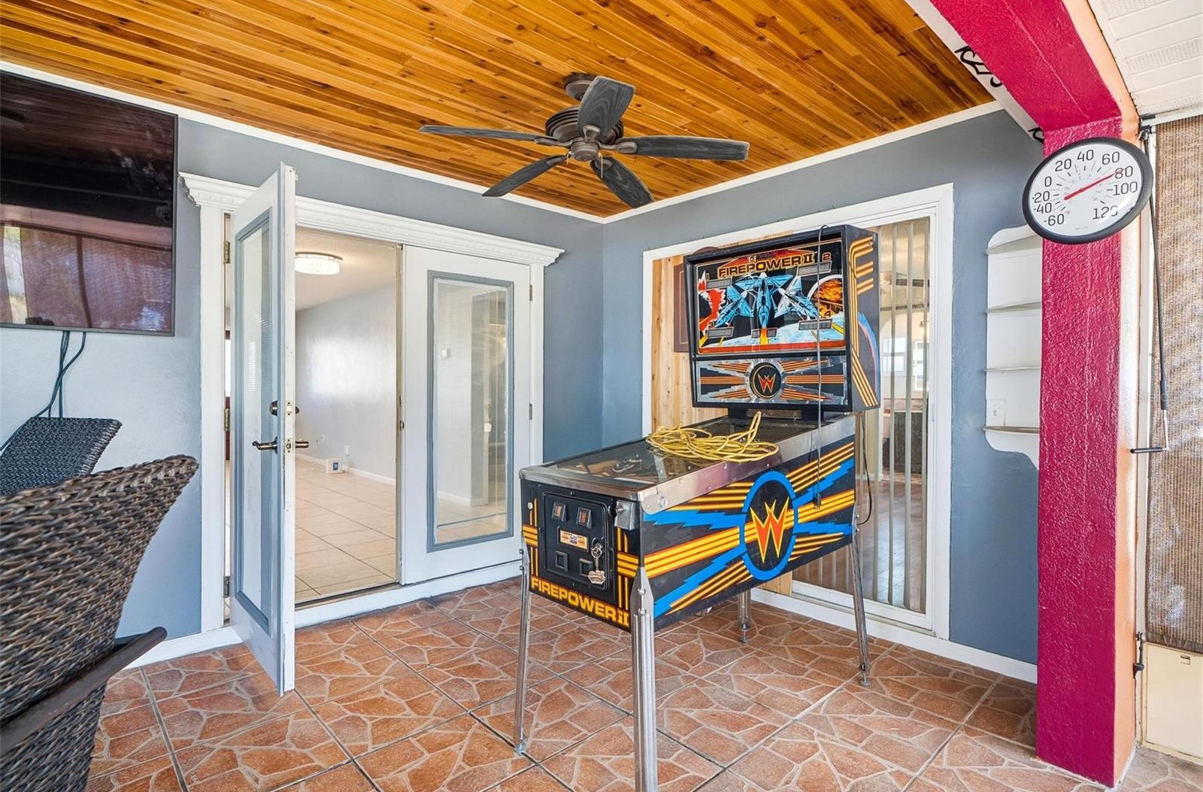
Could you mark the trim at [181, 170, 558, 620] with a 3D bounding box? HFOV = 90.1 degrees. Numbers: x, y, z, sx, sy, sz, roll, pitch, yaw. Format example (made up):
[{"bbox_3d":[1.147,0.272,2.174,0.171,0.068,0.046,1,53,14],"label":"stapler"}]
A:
[{"bbox_3d":[-1.114,0.053,3.505,2.220,2.150,0.110,0,0,-41],"label":"trim"}]

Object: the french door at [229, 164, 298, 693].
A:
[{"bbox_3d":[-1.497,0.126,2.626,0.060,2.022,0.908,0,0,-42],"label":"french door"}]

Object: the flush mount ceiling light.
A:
[{"bbox_3d":[-2.770,-1.278,5.850,0.450,0.125,0.450,0,0,-41],"label":"flush mount ceiling light"}]

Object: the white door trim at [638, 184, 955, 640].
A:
[{"bbox_3d":[0.967,0.071,3.519,0.050,2.146,1.945,0,1,-44],"label":"white door trim"}]

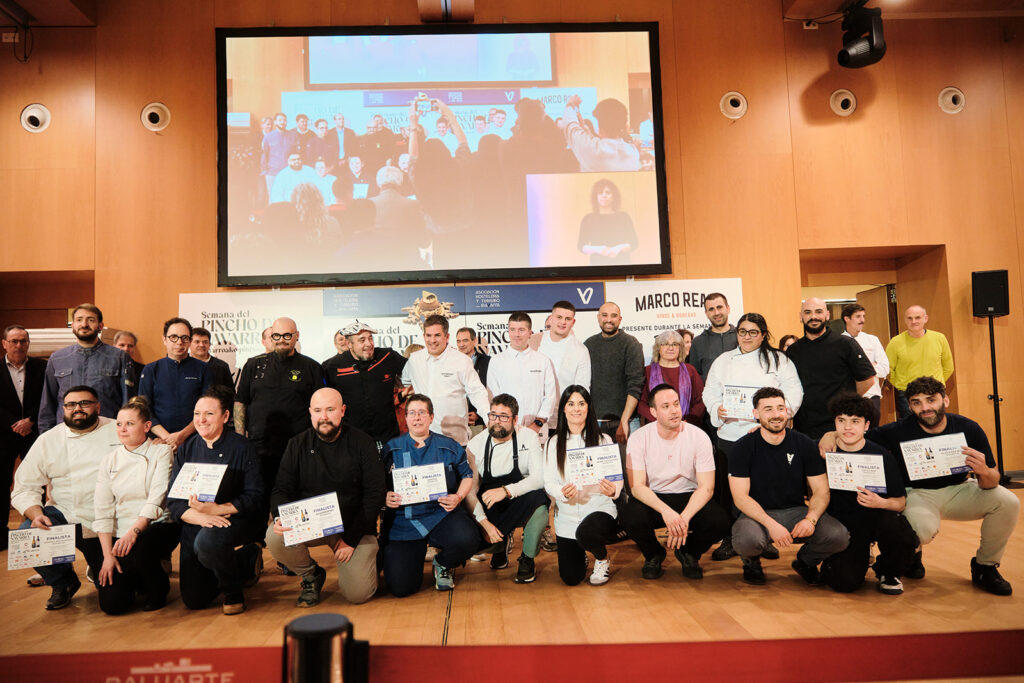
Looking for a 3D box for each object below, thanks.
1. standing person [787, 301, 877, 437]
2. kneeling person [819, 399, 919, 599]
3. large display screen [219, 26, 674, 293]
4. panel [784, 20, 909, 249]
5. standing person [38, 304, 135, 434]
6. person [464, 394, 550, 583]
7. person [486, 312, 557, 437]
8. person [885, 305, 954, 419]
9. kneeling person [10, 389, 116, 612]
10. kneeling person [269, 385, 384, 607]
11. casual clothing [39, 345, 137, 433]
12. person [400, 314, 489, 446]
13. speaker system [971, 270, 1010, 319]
[{"bbox_3d":[2.284,0.539,4.850,0.600,1.710,0.420,-4,-4,24],"label":"standing person"},{"bbox_3d":[2.061,0.844,3.971,0.560,1.069,0.660,-3,-4,17],"label":"kneeling person"},{"bbox_3d":[-0.687,-1.932,6.927,4.533,2.644,0.080,-2,-4,-2],"label":"large display screen"},{"bbox_3d":[3.813,-2.381,7.795,1.263,2.660,0.050,-2,-4,-2],"label":"panel"},{"bbox_3d":[-2.719,0.667,4.368,0.550,1.816,0.360,0,-4,-30],"label":"standing person"},{"bbox_3d":[-0.022,0.890,4.310,0.520,1.110,0.720,-3,-4,9],"label":"person"},{"bbox_3d":[0.078,0.631,4.620,0.500,1.660,0.320,-2,-4,3],"label":"person"},{"bbox_3d":[3.285,0.553,5.470,0.520,1.700,0.330,-3,-4,24],"label":"person"},{"bbox_3d":[-2.689,0.905,4.140,0.660,1.260,0.740,-1,-4,-18],"label":"kneeling person"},{"bbox_3d":[-1.075,0.868,3.997,0.610,1.190,0.740,-1,-4,-10],"label":"kneeling person"},{"bbox_3d":[-2.817,0.390,4.520,0.600,0.770,0.340,0,-4,-23],"label":"casual clothing"},{"bbox_3d":[-0.468,0.664,4.558,0.600,1.686,0.360,-2,-4,-1],"label":"person"},{"bbox_3d":[5.010,-0.502,7.140,0.330,0.460,0.310,-4,-4,22],"label":"speaker system"}]

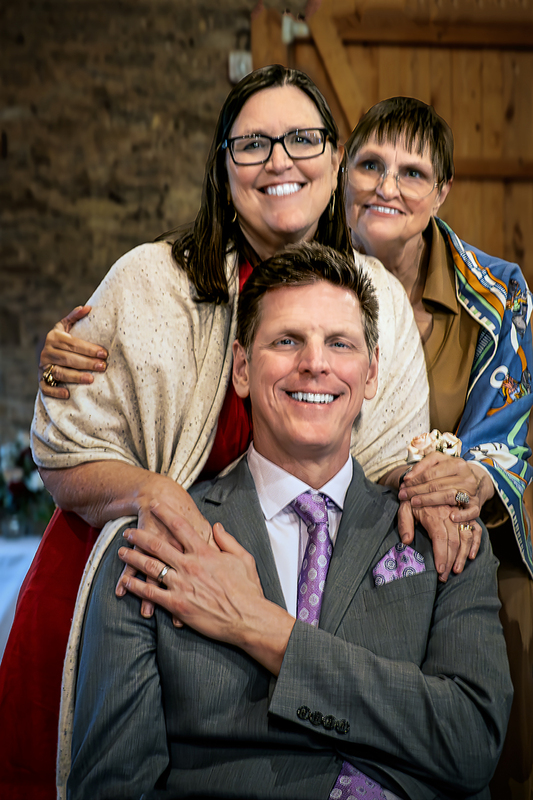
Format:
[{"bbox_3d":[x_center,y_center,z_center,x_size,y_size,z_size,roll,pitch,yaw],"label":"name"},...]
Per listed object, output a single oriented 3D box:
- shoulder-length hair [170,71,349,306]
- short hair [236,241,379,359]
[{"bbox_3d":[-0.008,-0.312,1.330,0.265,0.350,0.235,-4,1,2],"label":"shoulder-length hair"},{"bbox_3d":[0.053,-0.113,1.180,0.180,0.175,0.210,3,-5,-3],"label":"short hair"}]

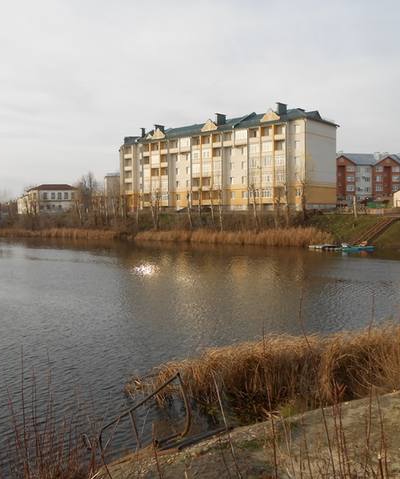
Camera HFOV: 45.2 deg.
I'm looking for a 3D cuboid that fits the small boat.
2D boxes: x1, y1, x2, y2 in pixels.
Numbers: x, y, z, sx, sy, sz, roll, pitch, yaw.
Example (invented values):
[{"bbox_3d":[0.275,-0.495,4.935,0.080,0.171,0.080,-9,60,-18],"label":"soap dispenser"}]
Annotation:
[{"bbox_3d":[18.751,0.875,57.000,4.000,0.950,1.500,-2,4,-22],"label":"small boat"}]

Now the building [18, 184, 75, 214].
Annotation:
[{"bbox_3d":[-51.600,-12.892,157.000,11.000,9.600,28.000,-3,4,-33],"label":"building"}]

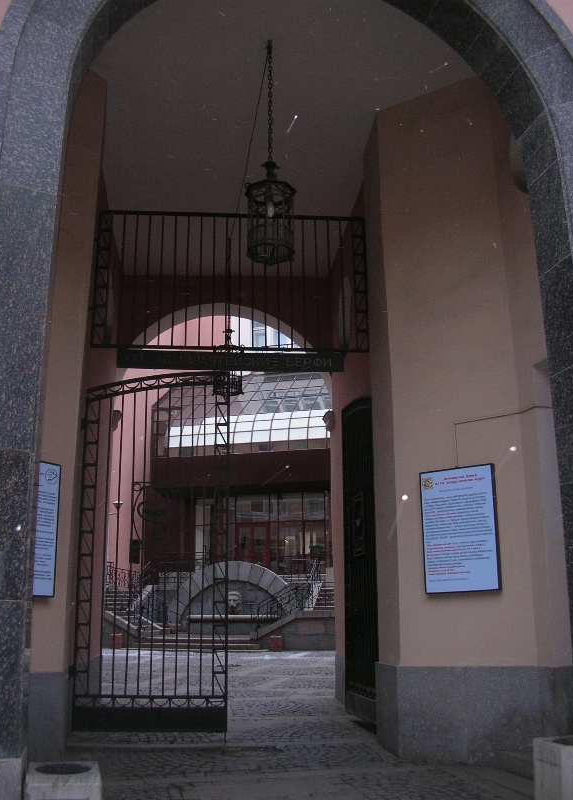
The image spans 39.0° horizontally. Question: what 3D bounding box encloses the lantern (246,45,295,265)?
[{"bbox_3d":[-0.178,-2.758,8.841,0.534,2.778,0.534,1,-16,-5],"label":"lantern"}]

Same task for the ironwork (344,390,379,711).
[{"bbox_3d":[0.973,2.044,11.151,0.090,4.402,1.867,1,-16,-5],"label":"ironwork"}]

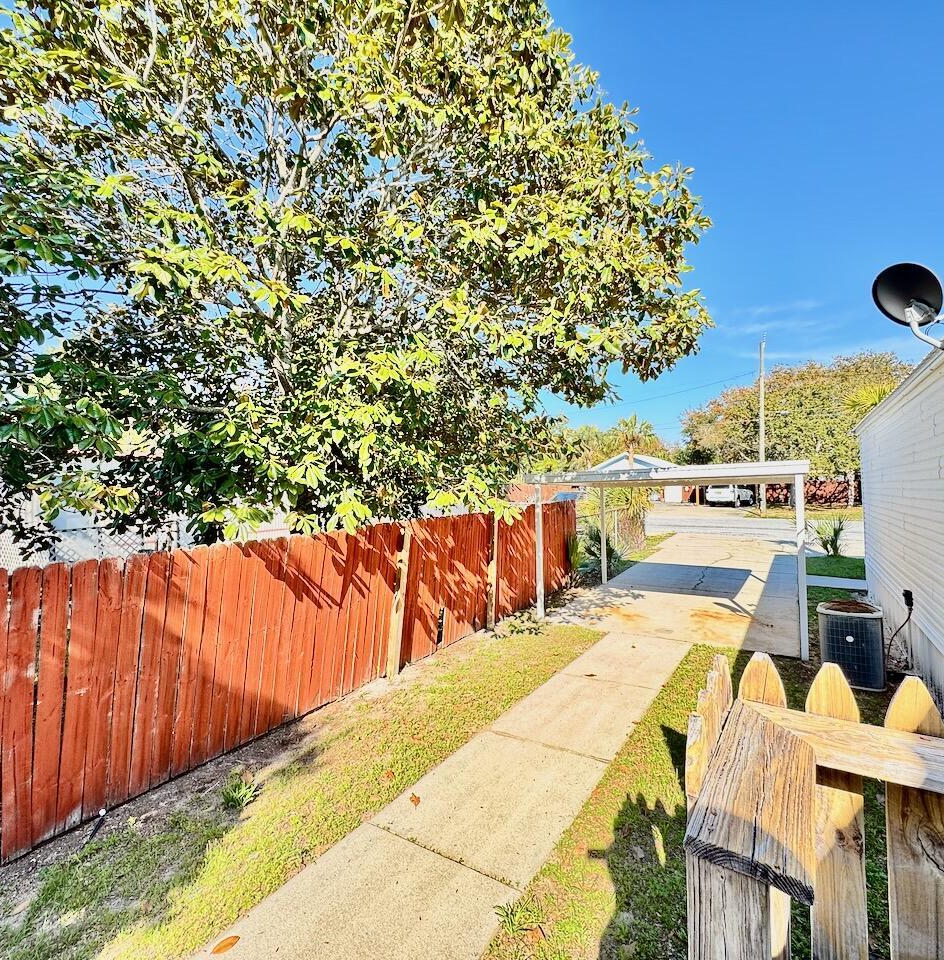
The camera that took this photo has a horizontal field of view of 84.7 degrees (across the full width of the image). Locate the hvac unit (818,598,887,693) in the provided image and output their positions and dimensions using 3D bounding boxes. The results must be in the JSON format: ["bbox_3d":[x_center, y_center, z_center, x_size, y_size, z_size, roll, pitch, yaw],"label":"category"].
[{"bbox_3d":[4.415,1.896,6.039,0.594,0.795,0.605,-2,-2,32],"label":"hvac unit"}]

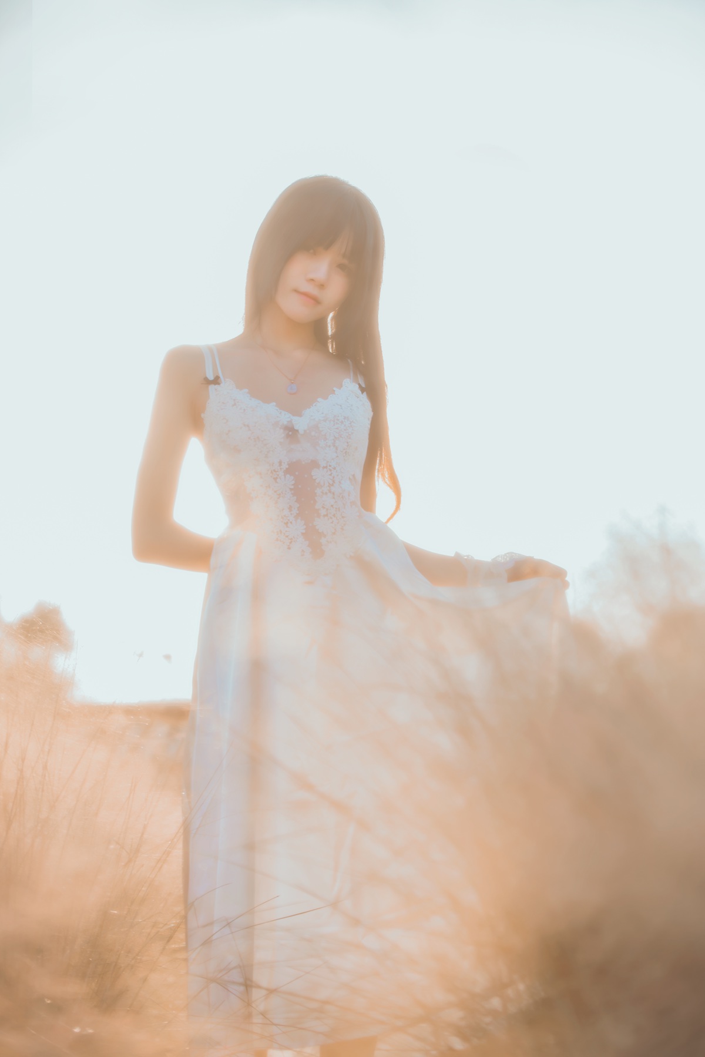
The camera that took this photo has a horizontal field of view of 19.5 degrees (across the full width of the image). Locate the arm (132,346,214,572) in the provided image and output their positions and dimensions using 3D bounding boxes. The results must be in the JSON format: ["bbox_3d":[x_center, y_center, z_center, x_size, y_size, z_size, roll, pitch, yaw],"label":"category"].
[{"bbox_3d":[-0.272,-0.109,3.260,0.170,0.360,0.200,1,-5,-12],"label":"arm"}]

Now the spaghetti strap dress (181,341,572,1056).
[{"bbox_3d":[0.033,0.264,3.250,0.580,1.100,0.400,1,-5,-14],"label":"spaghetti strap dress"}]

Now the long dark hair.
[{"bbox_3d":[-0.048,-0.288,3.270,0.225,0.540,0.230,1,-5,-10],"label":"long dark hair"}]

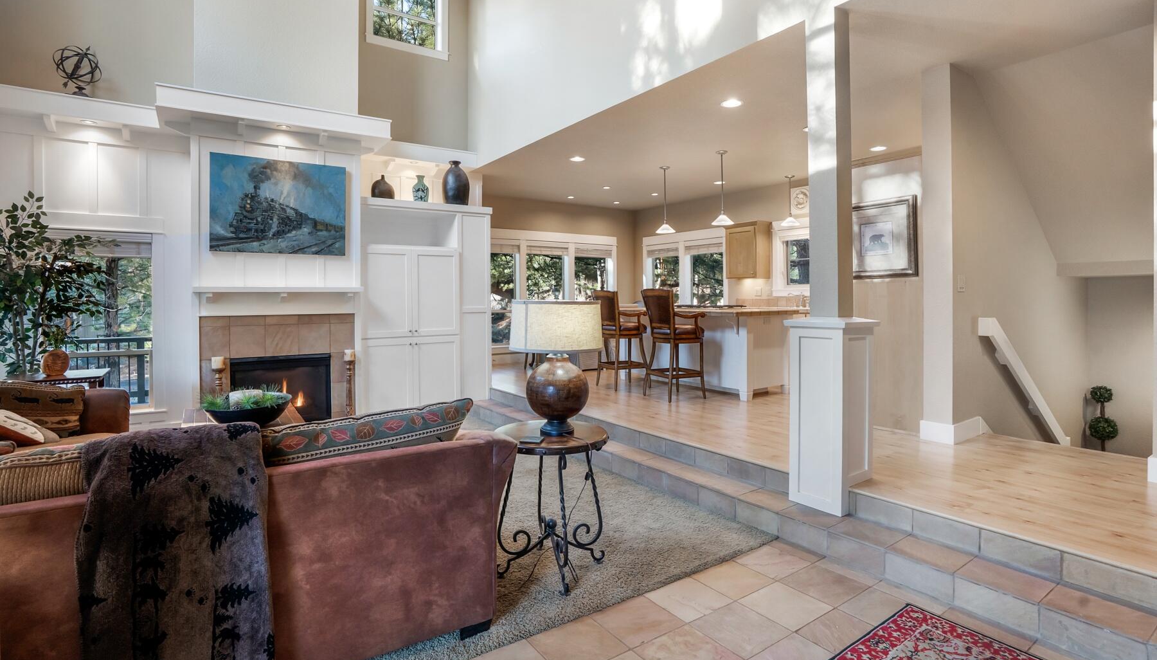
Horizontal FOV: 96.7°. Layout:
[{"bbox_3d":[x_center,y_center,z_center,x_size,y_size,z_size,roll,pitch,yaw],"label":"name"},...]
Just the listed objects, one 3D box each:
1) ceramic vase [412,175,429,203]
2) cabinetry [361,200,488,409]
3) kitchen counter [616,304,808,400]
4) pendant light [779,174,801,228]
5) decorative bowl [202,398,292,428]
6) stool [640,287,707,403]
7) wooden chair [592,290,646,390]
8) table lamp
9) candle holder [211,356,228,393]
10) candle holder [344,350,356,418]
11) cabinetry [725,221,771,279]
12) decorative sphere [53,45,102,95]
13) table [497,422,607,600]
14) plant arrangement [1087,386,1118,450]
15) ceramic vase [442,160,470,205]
[{"bbox_3d":[-1.870,-1.655,6.100,0.195,0.345,0.195,-2,3,-32],"label":"ceramic vase"},{"bbox_3d":[-1.842,-0.236,5.939,1.470,2.380,0.680,-2,4,-32],"label":"cabinetry"},{"bbox_3d":[1.496,0.213,6.254,1.020,0.945,1.960,-2,4,-32],"label":"kitchen counter"},{"bbox_3d":[2.970,-1.810,7.220,0.255,0.720,0.255,-2,3,-32],"label":"pendant light"},{"bbox_3d":[-2.460,0.620,3.840,0.540,0.160,0.540,-2,3,-32],"label":"decorative bowl"},{"bbox_3d":[1.035,0.150,5.520,0.530,1.165,0.510,-1,3,-26],"label":"stool"},{"bbox_3d":[0.525,0.110,6.149,0.530,1.165,0.510,-1,3,-26],"label":"wooden chair"},{"bbox_3d":[-0.112,0.183,2.590,0.465,0.660,0.465,0,3,0],"label":"table lamp"},{"bbox_3d":[-3.320,0.665,4.750,0.125,0.830,0.125,-2,3,-32],"label":"candle holder"},{"bbox_3d":[-2.360,0.623,5.300,0.125,0.830,0.125,-2,3,-32],"label":"candle holder"},{"bbox_3d":[2.490,-1.145,7.512,0.340,0.800,0.540,-2,4,-32],"label":"cabinetry"},{"bbox_3d":[-4.540,-2.354,4.661,0.370,0.450,0.370,-2,4,-32],"label":"decorative sphere"},{"bbox_3d":[-0.134,0.833,2.558,0.560,0.655,0.560,0,3,0],"label":"table"},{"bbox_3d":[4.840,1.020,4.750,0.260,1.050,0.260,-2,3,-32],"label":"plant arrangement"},{"bbox_3d":[-1.435,-1.715,6.004,0.325,0.565,0.325,-2,4,-32],"label":"ceramic vase"}]

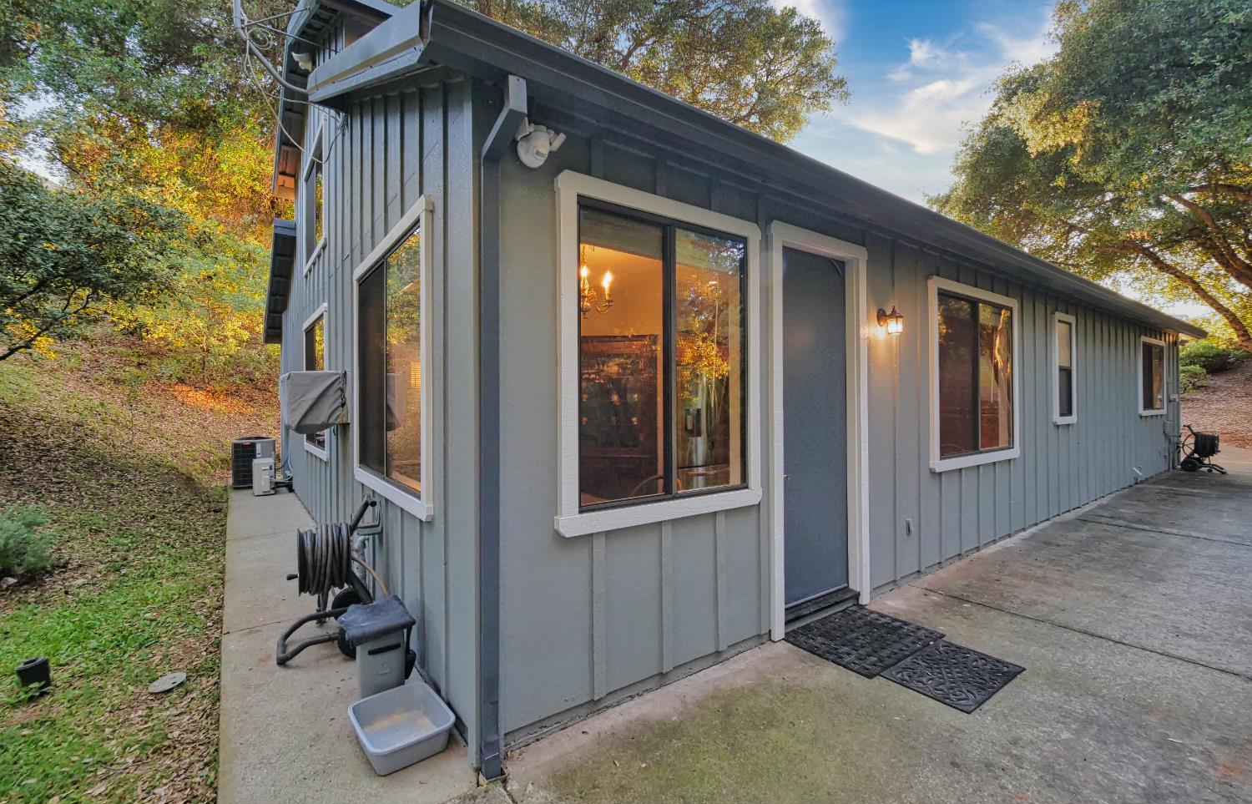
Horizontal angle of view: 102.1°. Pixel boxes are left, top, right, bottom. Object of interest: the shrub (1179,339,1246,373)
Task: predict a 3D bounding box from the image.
[{"bbox_3d":[19.620,-1.527,17.000,1.800,1.150,2.600,0,0,-41],"label":"shrub"}]

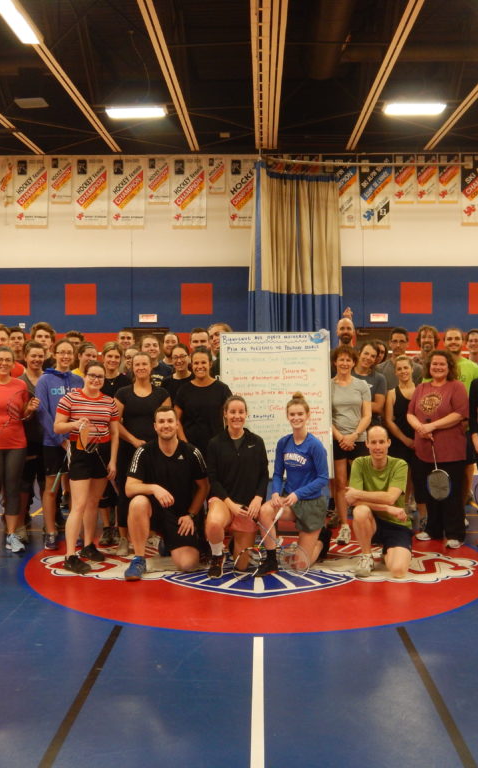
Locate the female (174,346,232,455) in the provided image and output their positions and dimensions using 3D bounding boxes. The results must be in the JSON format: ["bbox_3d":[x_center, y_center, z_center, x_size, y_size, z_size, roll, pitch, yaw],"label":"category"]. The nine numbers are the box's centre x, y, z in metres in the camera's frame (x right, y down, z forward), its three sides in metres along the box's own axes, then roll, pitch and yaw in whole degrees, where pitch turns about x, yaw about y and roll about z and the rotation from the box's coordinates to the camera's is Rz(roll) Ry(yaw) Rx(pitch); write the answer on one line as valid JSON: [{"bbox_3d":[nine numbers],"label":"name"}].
[{"bbox_3d":[-0.294,0.508,6.969,0.470,1.630,0.300,0,2,-1],"label":"female"}]

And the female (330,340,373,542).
[{"bbox_3d":[0.919,0.497,7.209,0.420,1.630,0.330,0,2,7],"label":"female"}]

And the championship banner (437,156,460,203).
[{"bbox_3d":[5.125,-4.985,20.937,0.533,1.174,0.030,0,2,1],"label":"championship banner"}]

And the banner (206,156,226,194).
[{"bbox_3d":[-0.538,-5.031,20.696,0.421,0.901,0.030,0,2,1],"label":"banner"}]

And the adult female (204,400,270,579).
[{"bbox_3d":[-0.016,0.718,6.346,0.500,1.260,0.680,0,2,-1],"label":"adult female"}]

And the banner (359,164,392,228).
[{"bbox_3d":[3.352,-4.686,20.991,0.803,1.749,0.030,0,2,1],"label":"banner"}]

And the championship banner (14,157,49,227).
[{"bbox_3d":[-5.113,-4.724,21.192,0.844,1.753,0.030,0,2,1],"label":"championship banner"}]

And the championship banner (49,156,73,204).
[{"bbox_3d":[-4.372,-5.014,21.163,0.533,1.162,0.030,0,2,1],"label":"championship banner"}]

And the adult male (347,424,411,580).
[{"bbox_3d":[1.011,0.828,6.289,0.490,1.044,0.660,1,2,13],"label":"adult male"}]

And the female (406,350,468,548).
[{"bbox_3d":[1.681,0.524,7.237,0.540,1.610,0.460,1,2,19],"label":"female"}]

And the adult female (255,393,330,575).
[{"bbox_3d":[0.410,0.713,6.435,0.510,1.300,0.660,1,2,23],"label":"adult female"}]

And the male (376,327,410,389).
[{"bbox_3d":[1.532,0.376,8.139,0.520,1.820,0.330,0,2,5],"label":"male"}]

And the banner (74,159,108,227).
[{"bbox_3d":[-3.576,-4.651,20.869,0.830,1.726,0.050,0,2,1],"label":"banner"}]

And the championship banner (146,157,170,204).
[{"bbox_3d":[-1.974,-4.994,21.107,0.554,1.171,0.030,0,2,1],"label":"championship banner"}]

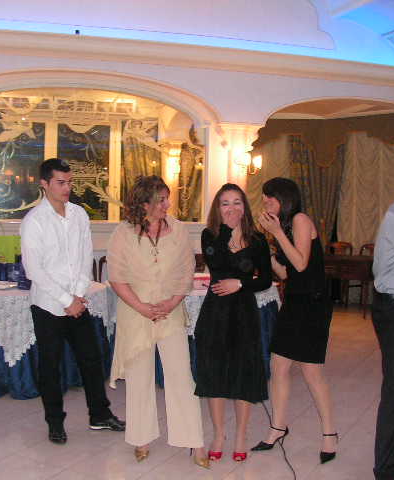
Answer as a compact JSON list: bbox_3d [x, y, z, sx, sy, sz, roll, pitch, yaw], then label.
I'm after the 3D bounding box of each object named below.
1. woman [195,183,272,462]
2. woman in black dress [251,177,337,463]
[{"bbox_3d":[0.223,0.478,4.036,0.450,1.630,0.360,1,2,3],"label":"woman"},{"bbox_3d":[0.602,0.468,4.096,0.450,1.660,0.420,0,2,-22],"label":"woman in black dress"}]

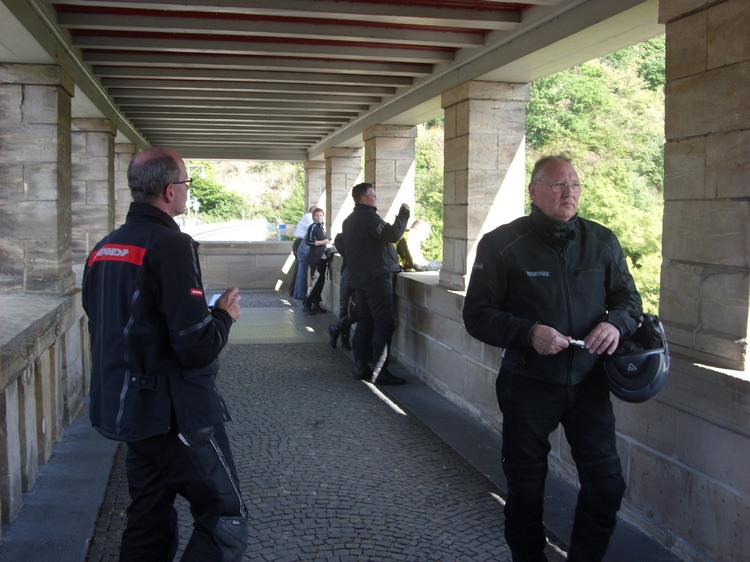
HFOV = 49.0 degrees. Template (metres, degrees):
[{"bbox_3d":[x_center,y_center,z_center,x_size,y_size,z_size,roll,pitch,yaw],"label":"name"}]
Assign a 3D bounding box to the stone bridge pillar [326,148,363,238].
[{"bbox_3d":[-0.560,-1.421,14.451,0.555,1.776,0.754,-1,5,-12],"label":"stone bridge pillar"}]

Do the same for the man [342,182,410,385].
[{"bbox_3d":[0.010,0.019,7.553,0.580,1.840,0.540,-2,5,-26],"label":"man"}]

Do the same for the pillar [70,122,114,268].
[{"bbox_3d":[-3.525,-1.087,10.169,0.555,1.776,0.754,-1,5,-12],"label":"pillar"}]

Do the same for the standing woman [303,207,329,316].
[{"bbox_3d":[-0.919,-0.336,12.936,0.420,1.650,0.460,2,5,23],"label":"standing woman"}]

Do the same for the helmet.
[{"bbox_3d":[0.991,0.296,3.120,0.260,0.330,0.260,-8,25,1],"label":"helmet"}]

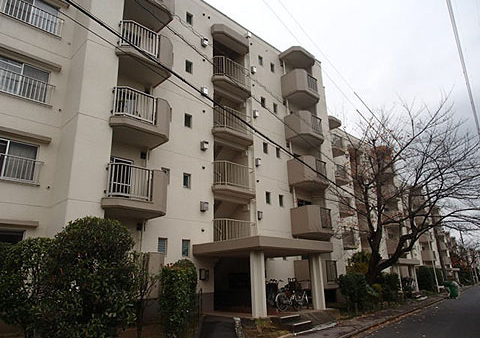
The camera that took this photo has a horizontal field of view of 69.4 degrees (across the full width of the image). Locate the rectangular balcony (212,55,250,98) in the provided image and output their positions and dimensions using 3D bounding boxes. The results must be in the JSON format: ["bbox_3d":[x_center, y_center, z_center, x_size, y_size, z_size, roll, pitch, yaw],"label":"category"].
[{"bbox_3d":[-0.291,-4.611,17.517,2.368,1.417,0.627,15,-24,-42],"label":"rectangular balcony"}]

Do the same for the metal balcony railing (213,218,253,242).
[{"bbox_3d":[-0.094,2.882,15.208,2.328,1.093,0.567,15,-24,-42],"label":"metal balcony railing"}]

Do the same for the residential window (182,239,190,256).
[{"bbox_3d":[-2.117,3.095,13.524,0.385,0.658,0.121,15,-24,-42],"label":"residential window"}]

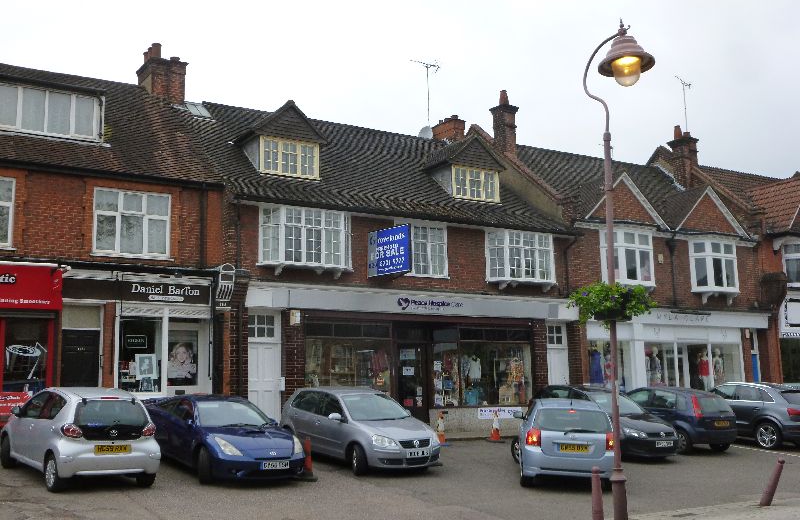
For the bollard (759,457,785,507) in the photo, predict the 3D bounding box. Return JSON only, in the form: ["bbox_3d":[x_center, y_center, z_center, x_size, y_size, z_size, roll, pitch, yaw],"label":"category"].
[{"bbox_3d":[5.885,3.479,13.104,0.170,0.798,0.170,19,-1,-25],"label":"bollard"}]

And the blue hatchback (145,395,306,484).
[{"bbox_3d":[-3.310,3.230,15.500,1.735,1.310,4.330,6,-7,-35],"label":"blue hatchback"}]

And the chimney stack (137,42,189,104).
[{"bbox_3d":[-7.011,-5.367,24.630,1.126,1.977,1.650,4,-10,-28],"label":"chimney stack"}]

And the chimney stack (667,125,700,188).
[{"bbox_3d":[11.133,-3.949,32.508,0.820,2.524,0.850,4,-10,-28],"label":"chimney stack"}]

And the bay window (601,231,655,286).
[{"bbox_3d":[7.347,-0.035,26.316,2.320,1.756,0.460,5,-10,-31],"label":"bay window"}]

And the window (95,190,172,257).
[{"bbox_3d":[-6.075,-0.806,18.920,1.695,1.522,0.150,4,-10,-26],"label":"window"}]

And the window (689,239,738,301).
[{"bbox_3d":[10.850,0.264,28.391,2.300,1.895,0.460,5,-10,-31],"label":"window"}]

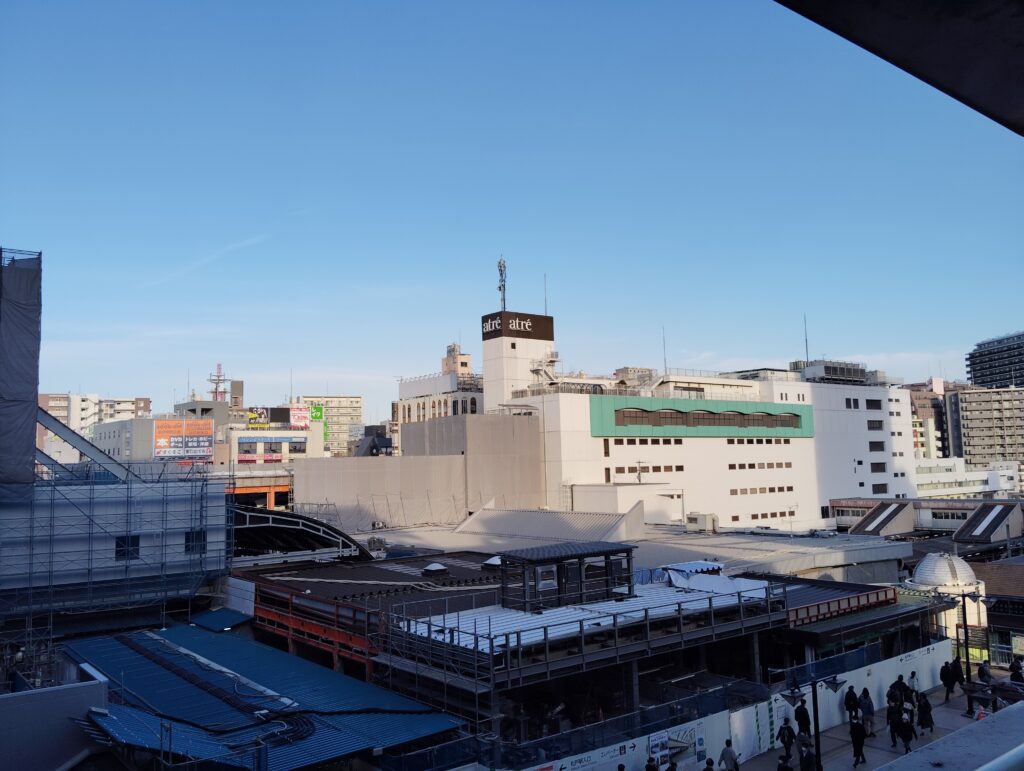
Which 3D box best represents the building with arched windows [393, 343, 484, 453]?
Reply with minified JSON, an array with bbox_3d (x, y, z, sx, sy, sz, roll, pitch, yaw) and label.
[{"bbox_3d":[-9.151,12.363,140.892,14.000,38.200,17.500,3,-7,-39],"label":"building with arched windows"}]

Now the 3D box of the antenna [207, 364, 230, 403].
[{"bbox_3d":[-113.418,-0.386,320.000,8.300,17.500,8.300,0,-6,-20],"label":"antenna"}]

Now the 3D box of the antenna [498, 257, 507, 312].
[{"bbox_3d":[-1.414,-15.448,127.500,1.200,8.800,1.200,-2,-6,0],"label":"antenna"}]

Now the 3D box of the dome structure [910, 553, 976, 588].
[{"bbox_3d":[24.217,10.287,46.500,3.400,1.800,3.400,3,-7,-39],"label":"dome structure"}]

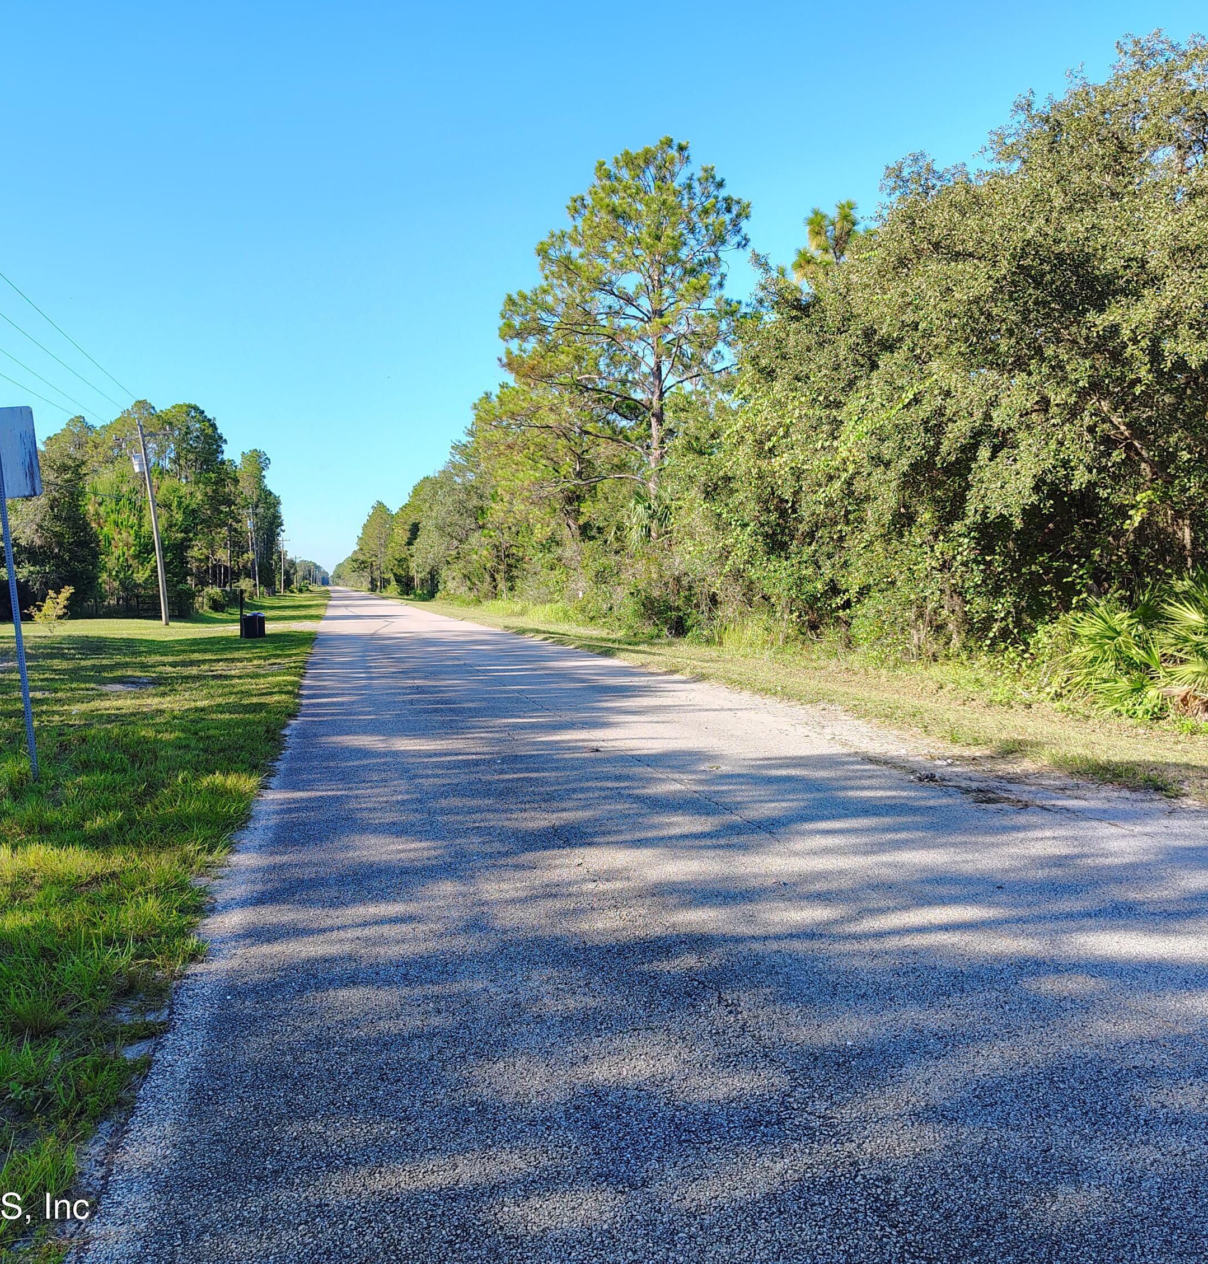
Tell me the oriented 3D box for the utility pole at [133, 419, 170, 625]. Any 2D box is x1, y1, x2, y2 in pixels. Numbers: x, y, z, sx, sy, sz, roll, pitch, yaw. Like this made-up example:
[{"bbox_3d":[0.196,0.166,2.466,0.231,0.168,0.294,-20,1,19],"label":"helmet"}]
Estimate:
[{"bbox_3d":[-18.978,-4.594,49.029,0.330,8.701,0.330,-7,2,-13],"label":"utility pole"}]

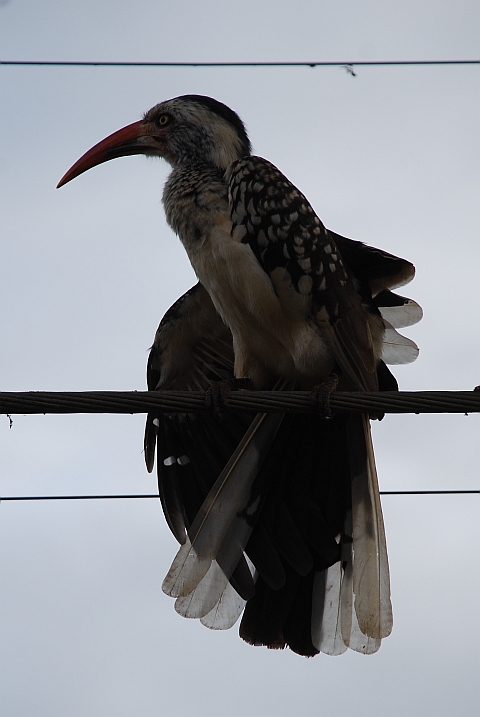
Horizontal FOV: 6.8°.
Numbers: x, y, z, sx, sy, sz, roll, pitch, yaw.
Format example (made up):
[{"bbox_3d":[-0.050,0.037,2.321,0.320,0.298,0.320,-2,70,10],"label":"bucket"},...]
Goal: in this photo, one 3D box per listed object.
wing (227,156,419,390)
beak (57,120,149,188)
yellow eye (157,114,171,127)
[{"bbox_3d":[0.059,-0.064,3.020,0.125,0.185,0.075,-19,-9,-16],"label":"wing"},{"bbox_3d":[-0.103,-0.151,2.990,0.079,0.027,0.020,-20,-19,-6],"label":"beak"},{"bbox_3d":[-0.057,-0.177,2.990,0.011,0.009,0.007,-5,-21,14],"label":"yellow eye"}]

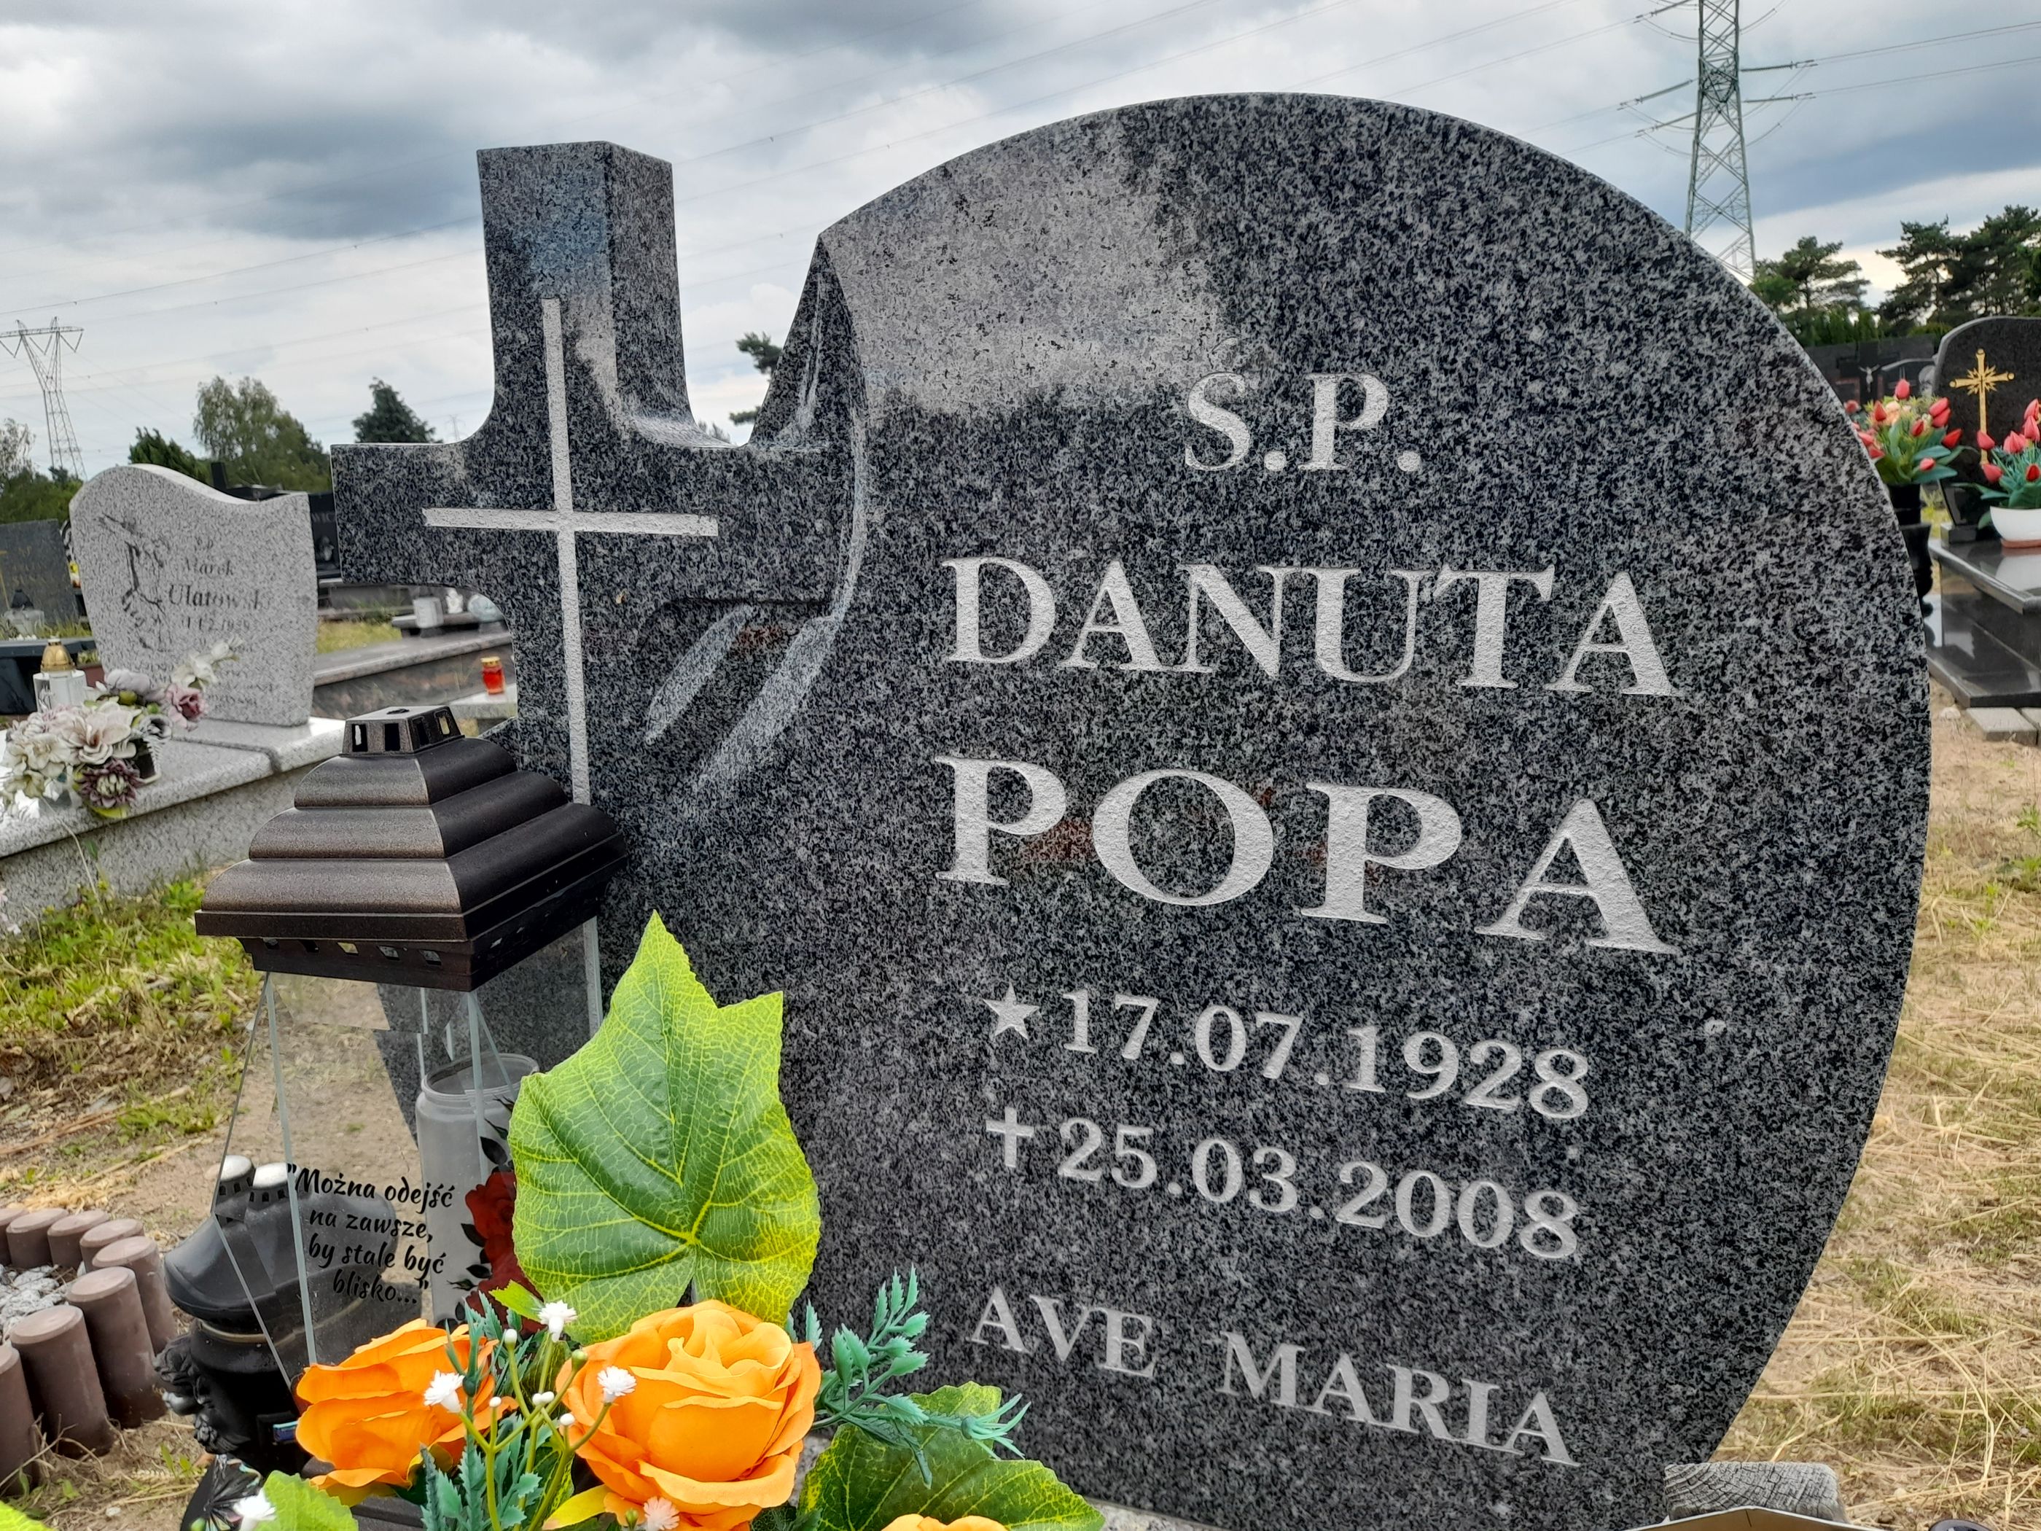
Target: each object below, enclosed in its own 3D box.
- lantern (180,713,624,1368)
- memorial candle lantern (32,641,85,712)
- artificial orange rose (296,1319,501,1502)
[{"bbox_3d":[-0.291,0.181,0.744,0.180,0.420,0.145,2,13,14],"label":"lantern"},{"bbox_3d":[-2.440,-0.183,3.750,0.113,0.270,0.113,-1,12,18],"label":"memorial candle lantern"},{"bbox_3d":[-0.258,0.266,0.610,0.085,0.070,0.085,-13,9,14],"label":"artificial orange rose"}]

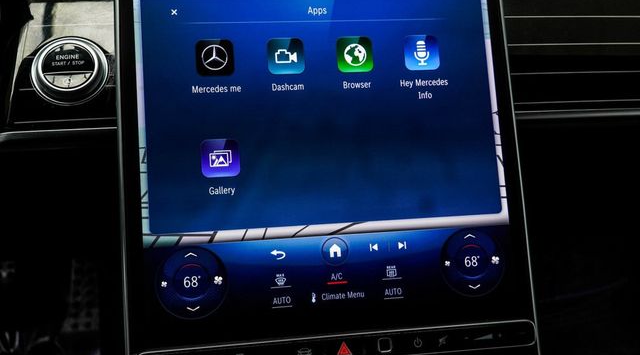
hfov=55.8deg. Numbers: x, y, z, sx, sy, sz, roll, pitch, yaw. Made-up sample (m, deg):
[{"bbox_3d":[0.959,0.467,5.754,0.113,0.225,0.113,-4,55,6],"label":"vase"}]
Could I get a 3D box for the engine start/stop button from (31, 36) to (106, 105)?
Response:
[{"bbox_3d":[-0.154,-0.067,0.372,0.045,0.045,0.013,-5,-11,-15],"label":"engine start/stop button"}]

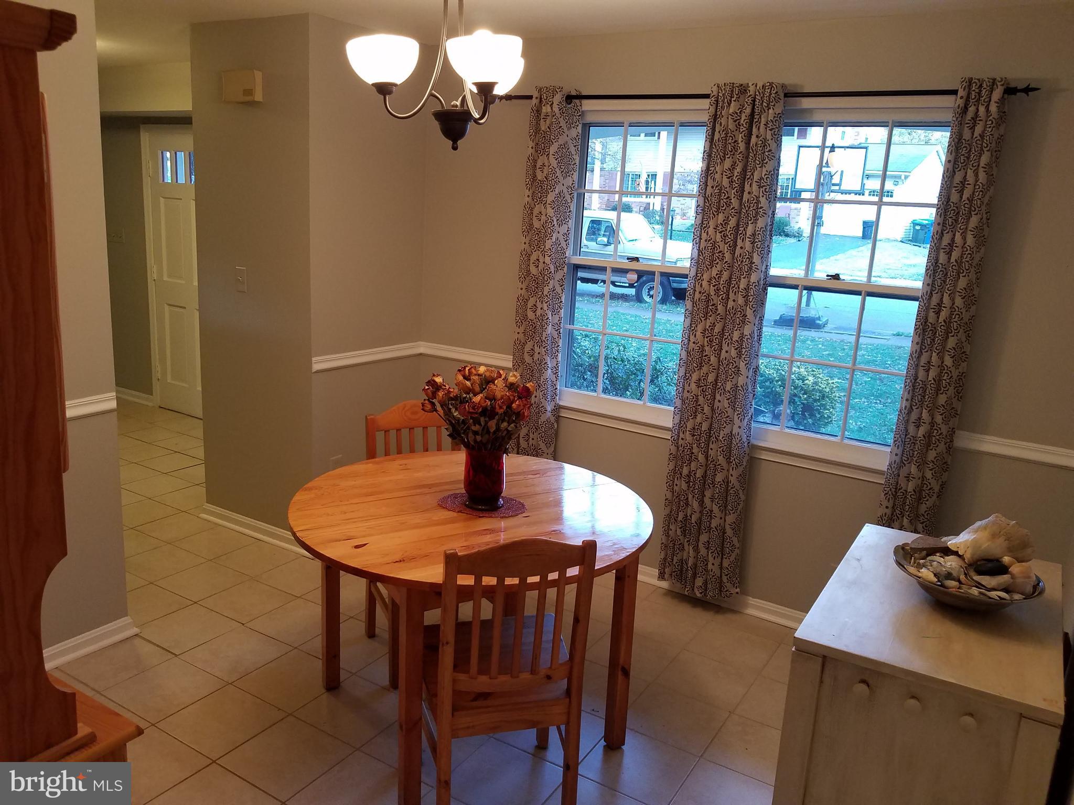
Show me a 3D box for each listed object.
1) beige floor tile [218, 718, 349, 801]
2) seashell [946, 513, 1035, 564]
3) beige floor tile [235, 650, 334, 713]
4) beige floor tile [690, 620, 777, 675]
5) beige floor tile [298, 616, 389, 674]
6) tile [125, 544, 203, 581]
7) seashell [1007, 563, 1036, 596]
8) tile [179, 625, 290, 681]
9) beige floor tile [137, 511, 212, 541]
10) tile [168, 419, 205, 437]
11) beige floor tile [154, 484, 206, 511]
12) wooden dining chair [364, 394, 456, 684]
[{"bbox_3d":[-0.771,1.100,2.495,0.298,0.015,0.298,11,15,29],"label":"beige floor tile"},{"bbox_3d":[1.103,0.334,1.965,0.200,0.105,0.135,4,13,-1],"label":"seashell"},{"bbox_3d":[-0.891,1.016,2.946,0.299,0.010,0.299,12,15,29],"label":"beige floor tile"},{"bbox_3d":[0.826,1.037,3.401,0.295,0.010,0.295,12,15,29],"label":"beige floor tile"},{"bbox_3d":[-0.718,0.951,3.147,0.298,0.015,0.298,11,15,29],"label":"beige floor tile"},{"bbox_3d":[-1.760,0.751,3.778,0.295,0.010,0.295,12,15,29],"label":"tile"},{"bbox_3d":[1.032,0.378,1.718,0.060,0.058,0.047,12,15,32],"label":"seashell"},{"bbox_3d":[-1.145,0.961,3.087,0.295,0.010,0.295,12,15,29],"label":"tile"},{"bbox_3d":[-1.844,0.644,4.136,0.298,0.015,0.298,11,15,29],"label":"beige floor tile"},{"bbox_3d":[-2.511,0.192,5.873,0.298,0.015,0.298,11,15,29],"label":"tile"},{"bbox_3d":[-1.946,0.544,4.535,0.298,0.015,0.298,11,15,29],"label":"beige floor tile"},{"bbox_3d":[-0.405,0.524,3.117,0.430,0.930,0.490,-2,15,-25],"label":"wooden dining chair"}]

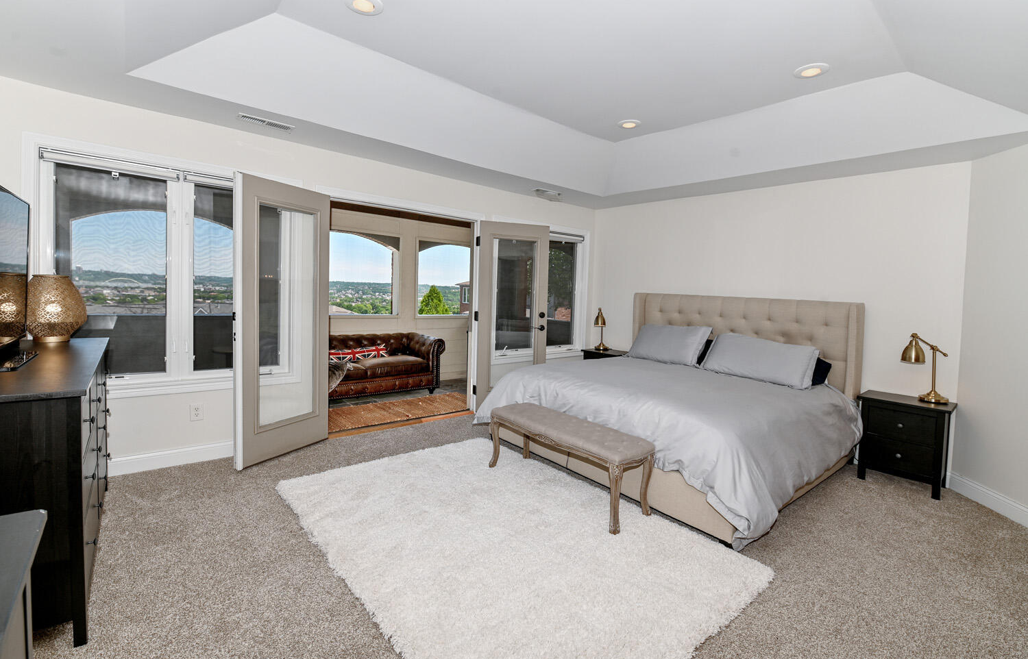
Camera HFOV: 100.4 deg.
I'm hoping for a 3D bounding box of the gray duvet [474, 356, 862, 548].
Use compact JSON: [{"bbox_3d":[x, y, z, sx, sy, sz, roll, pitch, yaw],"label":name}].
[{"bbox_3d":[1.226,0.724,3.744,2.050,0.620,2.380,-1,6,-40],"label":"gray duvet"}]

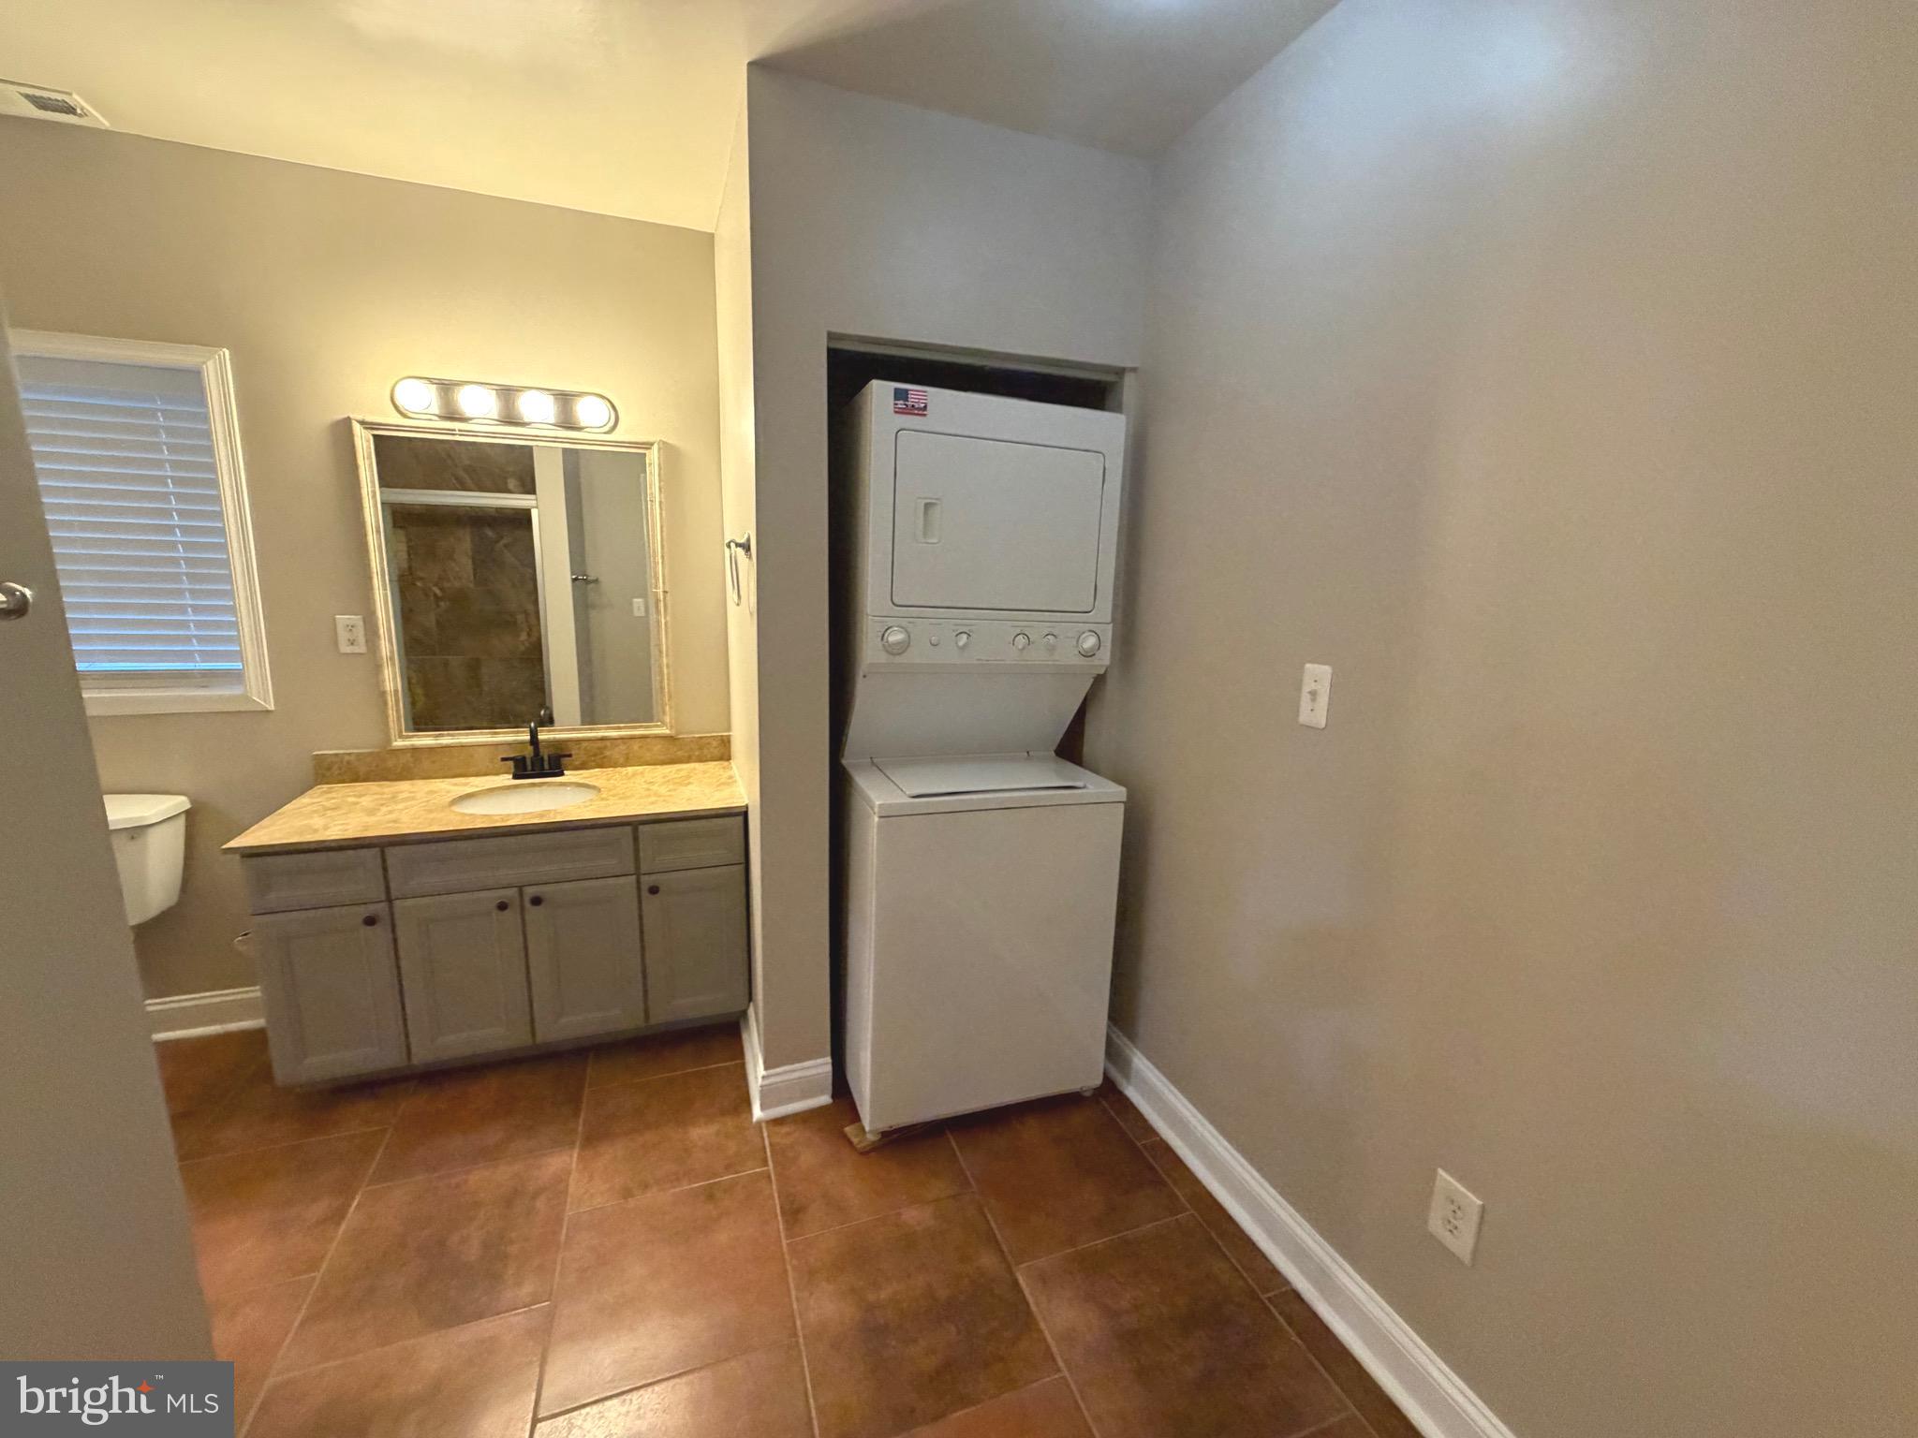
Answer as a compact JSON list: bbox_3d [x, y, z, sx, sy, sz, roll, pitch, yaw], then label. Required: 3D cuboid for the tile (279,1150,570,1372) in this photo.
[{"bbox_3d":[-1.104,1.143,1.684,0.459,0.012,0.453,-2,12,-20],"label":"tile"}]

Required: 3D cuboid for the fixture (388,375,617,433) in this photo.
[{"bbox_3d":[-1.350,-0.941,2.316,0.610,0.117,0.115,-2,12,-20],"label":"fixture"}]

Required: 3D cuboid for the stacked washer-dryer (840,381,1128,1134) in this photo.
[{"bbox_3d":[0.007,0.094,2.303,0.686,1.894,0.740,-2,12,-20],"label":"stacked washer-dryer"}]

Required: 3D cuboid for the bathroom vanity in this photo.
[{"bbox_3d":[-1.295,0.595,2.386,1.213,0.748,0.553,-2,12,-20],"label":"bathroom vanity"}]

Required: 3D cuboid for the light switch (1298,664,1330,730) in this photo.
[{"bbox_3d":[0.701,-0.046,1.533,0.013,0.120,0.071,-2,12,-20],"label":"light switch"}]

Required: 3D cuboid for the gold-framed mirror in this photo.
[{"bbox_3d":[-1.357,-0.401,2.443,0.825,0.964,0.031,-2,12,-20],"label":"gold-framed mirror"}]

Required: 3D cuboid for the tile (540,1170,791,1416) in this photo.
[{"bbox_3d":[-0.598,1.168,1.632,0.454,0.012,0.456,-2,12,-20],"label":"tile"}]

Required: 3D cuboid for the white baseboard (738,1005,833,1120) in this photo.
[{"bbox_3d":[-0.525,0.959,2.314,0.216,0.141,0.478,-2,12,-20],"label":"white baseboard"}]

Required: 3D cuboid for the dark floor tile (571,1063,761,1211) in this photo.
[{"bbox_3d":[-0.755,1.084,2.052,0.457,0.010,0.457,-2,12,-20],"label":"dark floor tile"}]

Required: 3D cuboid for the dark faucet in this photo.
[{"bbox_3d":[-1.335,0.099,2.445,0.205,0.190,0.130,-2,12,-20],"label":"dark faucet"}]

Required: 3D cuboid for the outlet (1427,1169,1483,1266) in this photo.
[{"bbox_3d":[0.841,0.844,1.312,0.008,0.124,0.079,-2,12,-20],"label":"outlet"}]

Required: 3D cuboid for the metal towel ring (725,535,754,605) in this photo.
[{"bbox_3d":[-0.550,-0.373,1.936,0.062,0.184,0.155,-2,12,-20],"label":"metal towel ring"}]

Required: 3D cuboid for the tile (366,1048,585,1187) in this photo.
[{"bbox_3d":[-1.260,1.059,2.103,0.457,0.010,0.457,-2,12,-20],"label":"tile"}]

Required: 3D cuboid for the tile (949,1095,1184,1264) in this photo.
[{"bbox_3d":[0.258,1.131,1.950,0.458,0.012,0.454,-2,12,-20],"label":"tile"}]

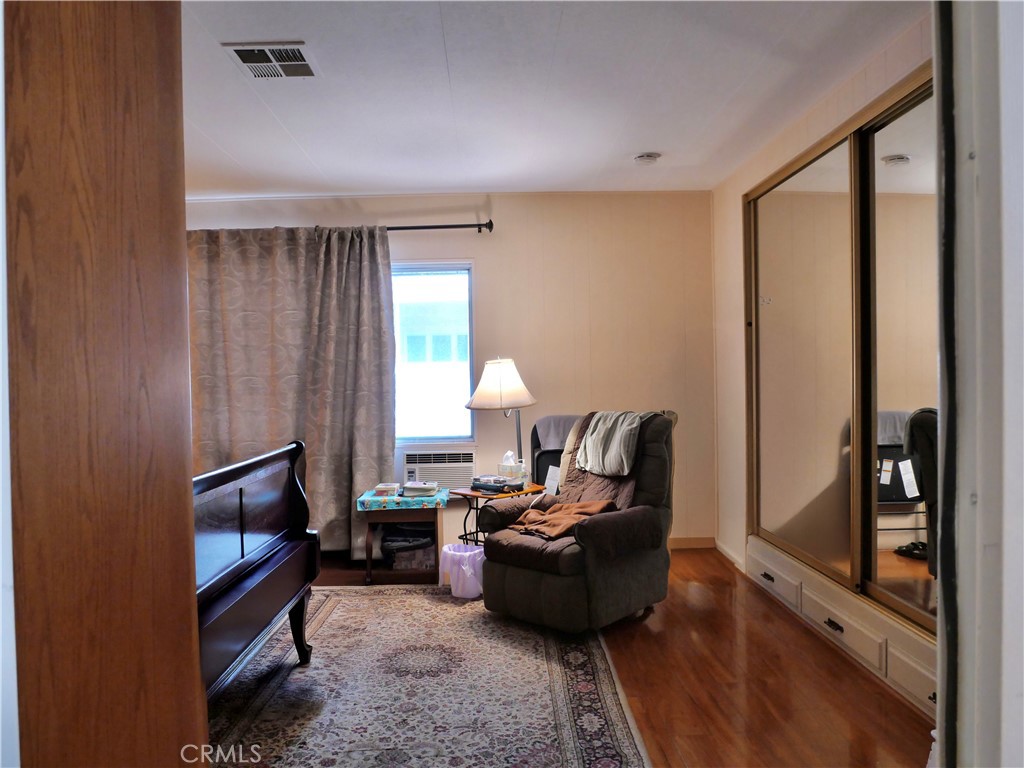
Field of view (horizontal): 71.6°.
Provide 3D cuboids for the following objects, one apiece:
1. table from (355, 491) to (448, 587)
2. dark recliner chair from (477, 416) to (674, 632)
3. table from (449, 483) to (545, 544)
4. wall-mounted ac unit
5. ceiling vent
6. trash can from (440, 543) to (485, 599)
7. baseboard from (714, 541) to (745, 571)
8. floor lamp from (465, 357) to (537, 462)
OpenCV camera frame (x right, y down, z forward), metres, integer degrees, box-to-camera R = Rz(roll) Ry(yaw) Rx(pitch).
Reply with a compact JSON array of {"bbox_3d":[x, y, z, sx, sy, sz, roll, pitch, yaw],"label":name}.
[{"bbox_3d":[-0.607,0.882,4.128,0.495,0.490,0.340,-1,1,-2],"label":"table"},{"bbox_3d":[0.357,0.634,3.734,0.720,0.970,0.820,0,1,38],"label":"dark recliner chair"},{"bbox_3d":[-0.060,0.856,3.984,0.390,0.530,0.390,0,1,41],"label":"table"},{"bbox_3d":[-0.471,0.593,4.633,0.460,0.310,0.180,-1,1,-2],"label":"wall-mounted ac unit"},{"bbox_3d":[-0.887,-1.196,2.640,0.290,0.018,0.295,-1,1,-2],"label":"ceiling vent"},{"bbox_3d":[-0.248,0.997,3.821,0.230,0.260,0.210,-1,1,0],"label":"trash can"},{"bbox_3d":[1.352,1.064,4.397,0.015,0.060,0.570,-1,1,-2],"label":"baseboard"},{"bbox_3d":[-0.062,0.483,4.208,0.420,1.270,0.410,-1,1,-2],"label":"floor lamp"}]

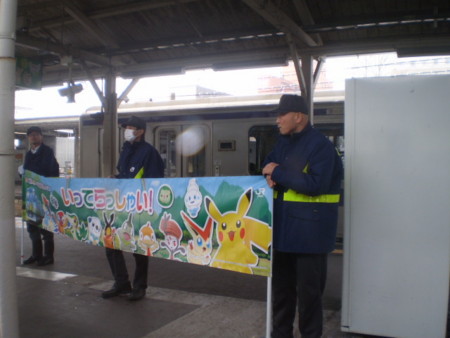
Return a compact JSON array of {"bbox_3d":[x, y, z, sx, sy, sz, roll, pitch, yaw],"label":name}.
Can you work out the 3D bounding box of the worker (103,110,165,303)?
[{"bbox_3d":[-0.865,0.360,4.450,0.460,1.720,0.560,-1,2,-40],"label":"worker"}]

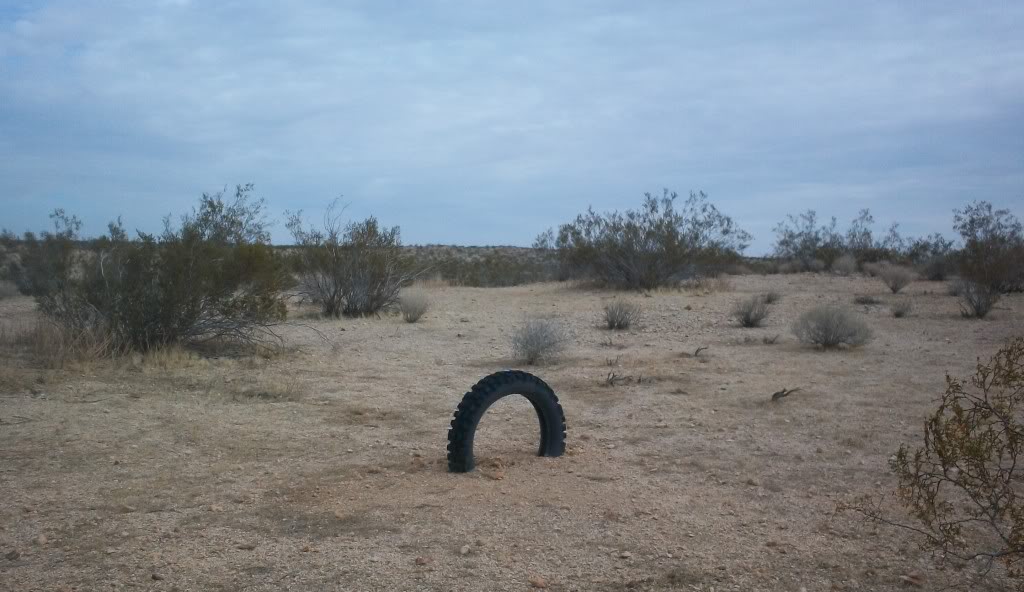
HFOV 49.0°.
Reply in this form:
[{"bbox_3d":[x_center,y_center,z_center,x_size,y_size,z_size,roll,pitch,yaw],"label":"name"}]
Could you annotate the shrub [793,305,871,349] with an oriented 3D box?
[{"bbox_3d":[3.382,0.323,11.900,0.809,0.461,0.744,1,2,16],"label":"shrub"}]

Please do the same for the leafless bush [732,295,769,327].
[{"bbox_3d":[3.132,0.190,14.700,0.487,0.414,0.448,0,2,12],"label":"leafless bush"}]

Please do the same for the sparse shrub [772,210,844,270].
[{"bbox_3d":[9.232,-1.728,35.000,2.197,1.849,1.867,1,2,15],"label":"sparse shrub"}]

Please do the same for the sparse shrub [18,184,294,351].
[{"bbox_3d":[-3.848,-0.285,12.100,2.869,1.769,2.152,-1,2,-18],"label":"sparse shrub"}]

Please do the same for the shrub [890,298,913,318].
[{"bbox_3d":[5.821,0.187,16.800,0.322,0.296,0.296,1,2,19],"label":"shrub"}]

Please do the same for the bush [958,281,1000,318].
[{"bbox_3d":[6.945,0.052,16.700,0.611,0.559,0.563,1,2,23],"label":"bush"}]

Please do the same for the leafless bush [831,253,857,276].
[{"bbox_3d":[9.437,-0.897,32.000,0.725,0.676,0.667,1,2,16],"label":"leafless bush"}]

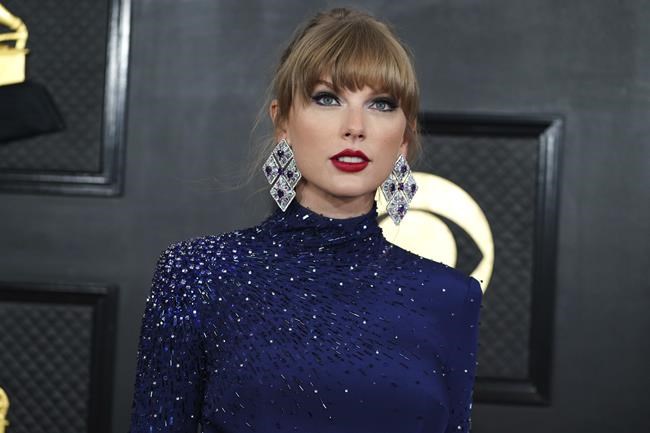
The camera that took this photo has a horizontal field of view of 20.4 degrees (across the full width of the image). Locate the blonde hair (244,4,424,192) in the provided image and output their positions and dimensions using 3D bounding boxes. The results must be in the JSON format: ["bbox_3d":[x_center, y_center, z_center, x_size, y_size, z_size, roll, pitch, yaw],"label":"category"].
[{"bbox_3d":[0.012,-0.143,2.200,0.195,0.217,0.225,3,0,-12],"label":"blonde hair"}]

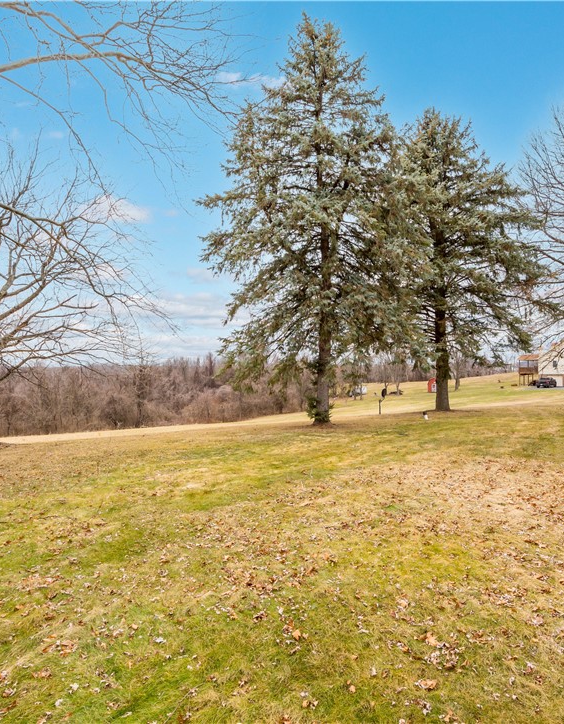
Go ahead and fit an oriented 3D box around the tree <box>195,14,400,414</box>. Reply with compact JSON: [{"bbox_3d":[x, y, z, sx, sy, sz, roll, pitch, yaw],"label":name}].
[{"bbox_3d":[1.200,-5.500,17.500,8.000,15.800,7.600,0,0,0],"label":"tree"}]

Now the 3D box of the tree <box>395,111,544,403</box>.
[{"bbox_3d":[9.600,-5.660,25.000,8.800,16.700,8.400,0,0,0],"label":"tree"}]

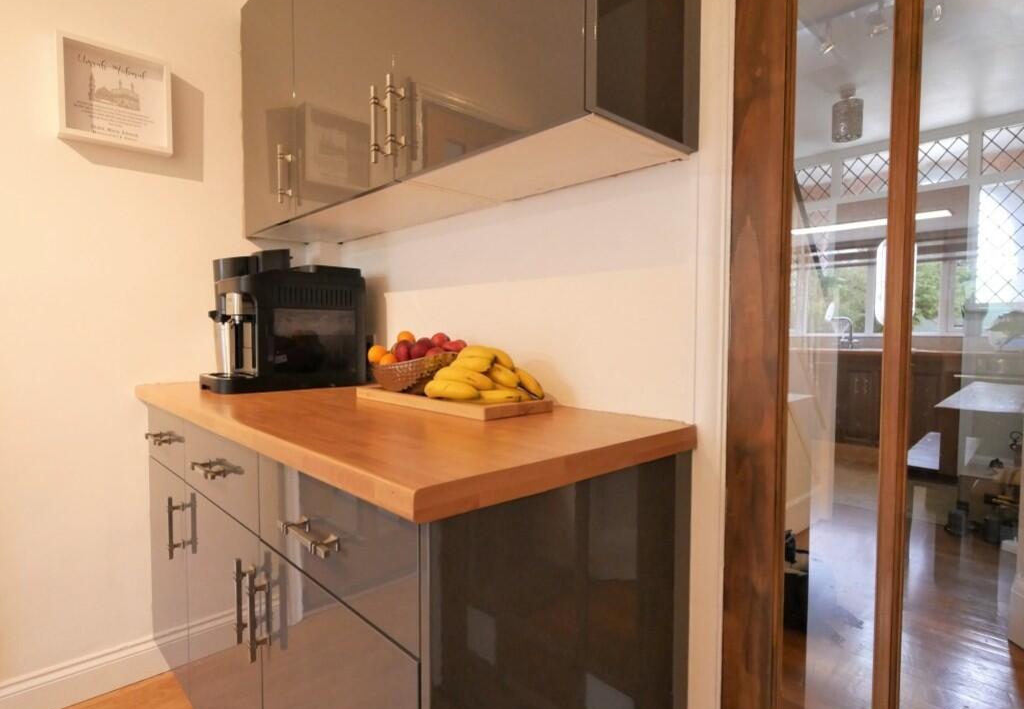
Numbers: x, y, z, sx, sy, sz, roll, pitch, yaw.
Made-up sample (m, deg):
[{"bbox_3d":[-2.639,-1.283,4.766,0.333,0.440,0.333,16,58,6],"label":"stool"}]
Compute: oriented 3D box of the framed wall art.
[{"bbox_3d":[-1.149,-0.746,1.548,0.265,0.270,0.055,-2,3,-41],"label":"framed wall art"}]

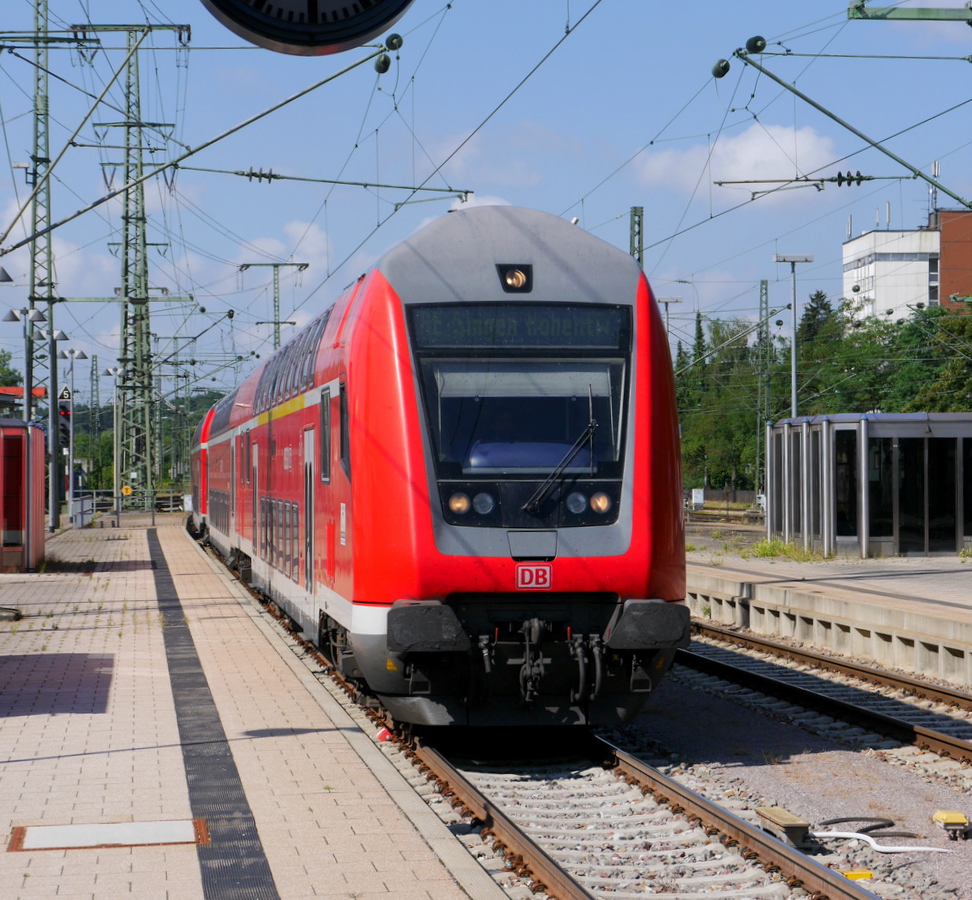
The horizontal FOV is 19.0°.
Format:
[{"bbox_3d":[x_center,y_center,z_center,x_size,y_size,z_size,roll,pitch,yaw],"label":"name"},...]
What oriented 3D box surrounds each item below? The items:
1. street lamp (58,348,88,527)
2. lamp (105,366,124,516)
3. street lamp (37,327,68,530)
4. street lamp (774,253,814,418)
[{"bbox_3d":[-14.505,-0.478,102.081,1.110,6.080,0.460,0,0,-7],"label":"street lamp"},{"bbox_3d":[-15.174,-0.344,119.402,1.110,6.080,0.460,0,0,-7],"label":"lamp"},{"bbox_3d":[-12.952,-0.600,86.799,1.110,6.080,0.460,0,0,-7],"label":"street lamp"},{"bbox_3d":[7.291,-1.197,68.814,0.880,6.830,0.370,0,0,-7],"label":"street lamp"}]

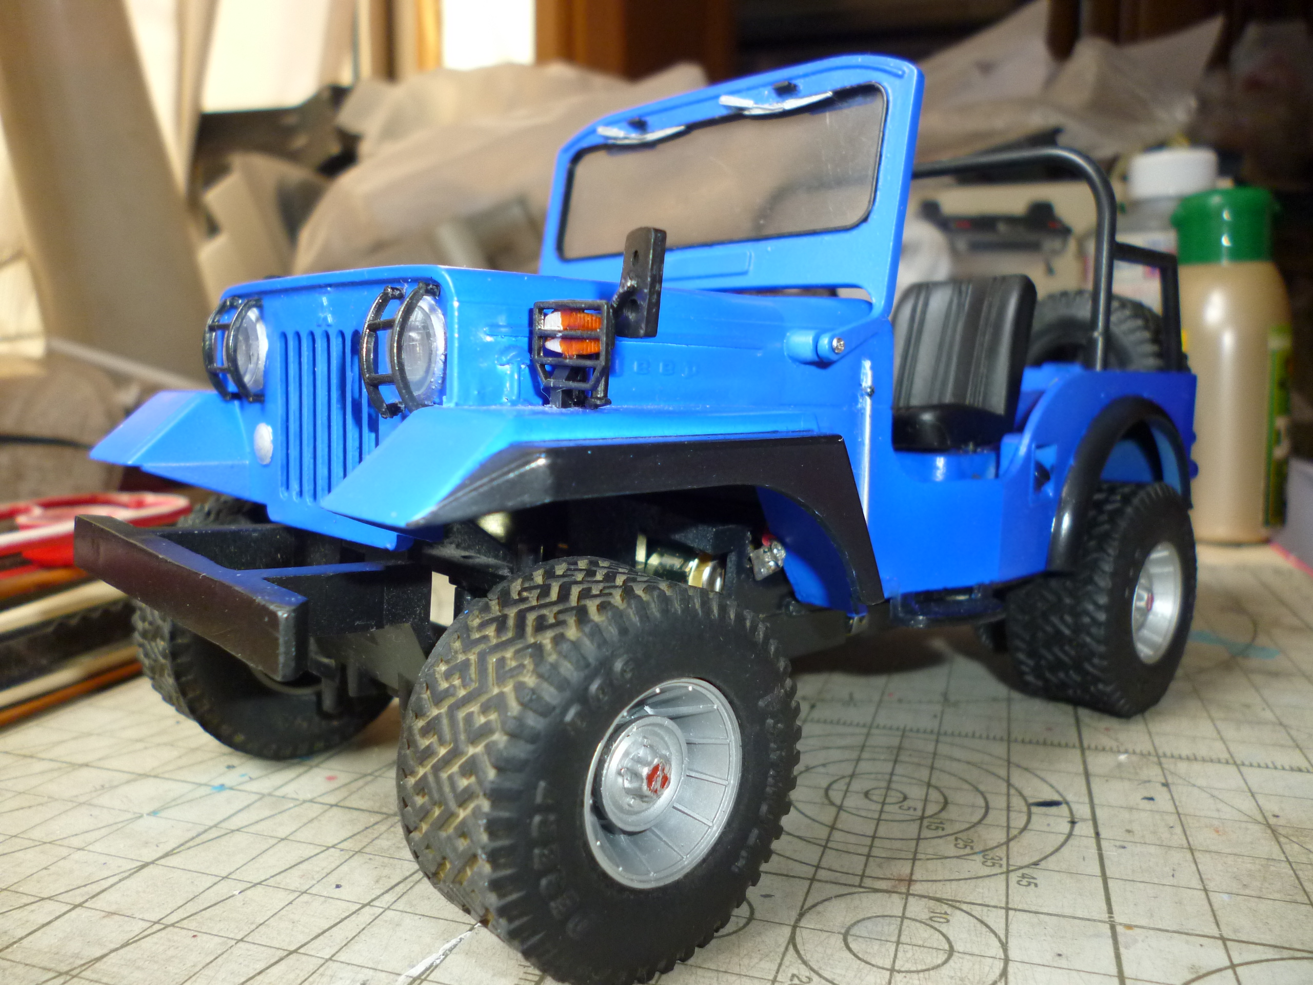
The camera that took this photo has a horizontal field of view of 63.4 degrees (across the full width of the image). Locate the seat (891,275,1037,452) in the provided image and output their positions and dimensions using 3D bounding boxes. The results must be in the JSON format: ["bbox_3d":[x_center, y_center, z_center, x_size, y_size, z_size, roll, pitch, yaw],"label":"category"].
[{"bbox_3d":[0.042,-0.020,0.162,0.026,0.025,0.021,-7,10,-42],"label":"seat"}]

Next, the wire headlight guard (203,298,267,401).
[{"bbox_3d":[-0.051,-0.017,0.127,0.005,0.012,0.008,-7,10,-42],"label":"wire headlight guard"}]

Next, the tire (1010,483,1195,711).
[{"bbox_3d":[0.071,0.016,0.168,0.037,0.037,0.016,-7,10,-42],"label":"tire"}]

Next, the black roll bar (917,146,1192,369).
[{"bbox_3d":[0.057,-0.040,0.198,0.035,0.035,0.072,-7,10,-42],"label":"black roll bar"}]

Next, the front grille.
[{"bbox_3d":[-0.035,-0.008,0.116,0.002,0.020,0.023,-7,10,-42],"label":"front grille"}]

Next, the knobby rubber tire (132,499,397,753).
[{"bbox_3d":[-0.053,0.018,0.153,0.037,0.037,0.016,-7,10,-42],"label":"knobby rubber tire"}]

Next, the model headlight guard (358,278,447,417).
[{"bbox_3d":[-0.024,-0.013,0.098,0.005,0.012,0.008,-7,10,-42],"label":"model headlight guard"}]

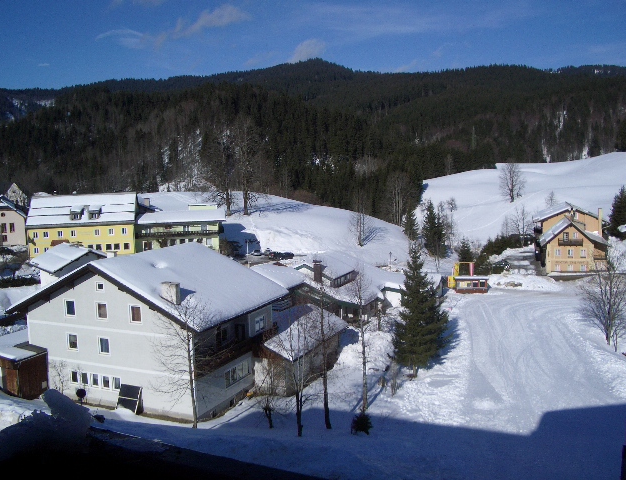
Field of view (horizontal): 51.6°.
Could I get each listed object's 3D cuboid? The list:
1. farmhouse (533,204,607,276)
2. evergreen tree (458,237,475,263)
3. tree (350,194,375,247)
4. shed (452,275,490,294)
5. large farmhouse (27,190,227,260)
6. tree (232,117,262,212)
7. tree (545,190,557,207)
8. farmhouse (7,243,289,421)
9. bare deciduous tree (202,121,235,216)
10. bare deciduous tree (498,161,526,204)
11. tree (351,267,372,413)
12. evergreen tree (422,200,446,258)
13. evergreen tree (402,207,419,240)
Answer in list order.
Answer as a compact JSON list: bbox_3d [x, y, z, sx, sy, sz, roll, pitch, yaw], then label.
[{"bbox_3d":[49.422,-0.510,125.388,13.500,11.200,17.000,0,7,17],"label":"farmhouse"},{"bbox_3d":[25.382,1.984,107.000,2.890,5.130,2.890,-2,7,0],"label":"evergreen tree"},{"bbox_3d":[10.250,-4.038,134.000,5.220,10.770,5.220,-2,7,0],"label":"tree"},{"bbox_3d":[21.939,6.007,90.191,4.900,2.450,2.700,-1,7,8],"label":"shed"},{"bbox_3d":[-40.671,-3.919,144.170,41.000,12.800,14.000,-3,7,-7],"label":"large farmhouse"},{"bbox_3d":[-15.850,-17.924,156.584,7.800,23.580,7.800,-2,7,0],"label":"tree"},{"bbox_3d":[61.069,-10.364,165.692,3.200,5.120,3.200,-2,7,0],"label":"tree"},{"bbox_3d":[-13.413,6.551,54.325,18.850,11.430,13.000,1,7,26],"label":"farmhouse"},{"bbox_3d":[-22.726,-17.092,155.621,7.800,22.960,7.800,-2,7,0],"label":"bare deciduous tree"},{"bbox_3d":[60.807,-17.804,197.234,7.500,12.760,7.500,-2,7,0],"label":"bare deciduous tree"},{"bbox_3d":[3.326,6.896,44.382,1.500,10.280,1.500,-2,7,0],"label":"tree"},{"bbox_3d":[23.091,-1.916,124.000,4.460,11.310,4.460,-2,7,0],"label":"evergreen tree"},{"bbox_3d":[21.697,-3.561,144.000,3.890,7.790,3.890,-2,7,0],"label":"evergreen tree"}]

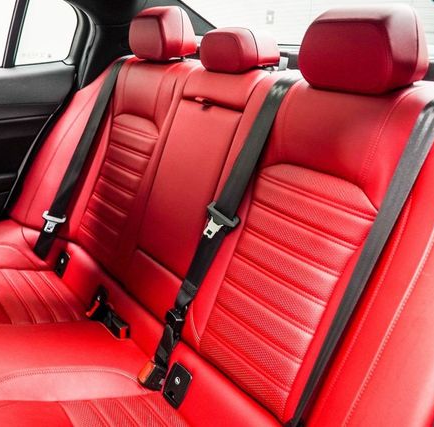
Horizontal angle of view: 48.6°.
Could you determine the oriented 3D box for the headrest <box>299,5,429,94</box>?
[{"bbox_3d":[0.263,-0.302,0.882,0.145,0.152,0.222,-14,27,-33],"label":"headrest"}]

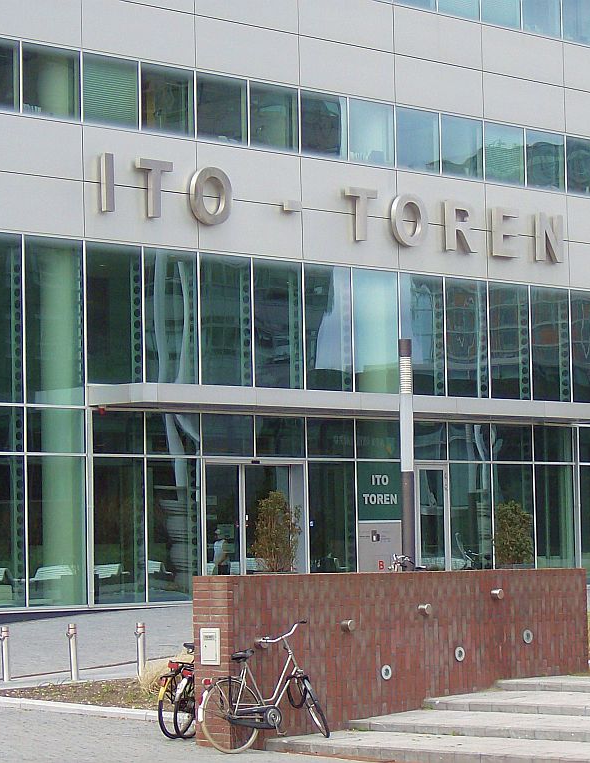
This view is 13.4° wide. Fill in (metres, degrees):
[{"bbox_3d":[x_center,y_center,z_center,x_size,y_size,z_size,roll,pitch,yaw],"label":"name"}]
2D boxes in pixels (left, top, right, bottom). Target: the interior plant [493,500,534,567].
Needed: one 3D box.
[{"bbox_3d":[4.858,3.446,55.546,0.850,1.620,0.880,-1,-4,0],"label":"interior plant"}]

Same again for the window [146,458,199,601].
[{"bbox_3d":[-2.321,2.854,48.625,0.100,2.726,1.450,-5,-5,43],"label":"window"}]

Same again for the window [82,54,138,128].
[{"bbox_3d":[-3.819,-6.002,52.198,0.100,1.468,1.548,-5,-5,43],"label":"window"}]

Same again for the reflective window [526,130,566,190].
[{"bbox_3d":[6.001,-5.276,60.088,0.100,1.410,1.482,-5,-5,43],"label":"reflective window"}]

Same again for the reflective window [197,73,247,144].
[{"bbox_3d":[-1.522,-5.659,52.182,0.100,1.410,1.482,-5,-5,43],"label":"reflective window"}]

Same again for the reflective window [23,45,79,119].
[{"bbox_3d":[-4.746,-5.823,48.794,0.100,1.410,1.482,-5,-5,43],"label":"reflective window"}]

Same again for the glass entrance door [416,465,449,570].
[{"bbox_3d":[3.228,3.444,58.840,0.120,3.017,1.220,-5,-5,43],"label":"glass entrance door"}]

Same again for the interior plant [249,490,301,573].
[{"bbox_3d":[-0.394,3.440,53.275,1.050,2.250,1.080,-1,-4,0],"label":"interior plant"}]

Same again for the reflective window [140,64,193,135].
[{"bbox_3d":[-2.698,-5.944,53.379,0.100,1.468,1.548,-5,-5,43],"label":"reflective window"}]

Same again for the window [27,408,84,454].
[{"bbox_3d":[-4.808,0.998,50.548,0.100,0.904,1.548,-5,-5,43],"label":"window"}]

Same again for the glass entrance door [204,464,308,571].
[{"bbox_3d":[-0.770,2.974,50.250,0.150,2.694,2.900,-5,-5,43],"label":"glass entrance door"}]

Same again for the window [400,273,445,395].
[{"bbox_3d":[2.864,-0.832,56.394,0.100,3.140,1.482,-5,-5,43],"label":"window"}]

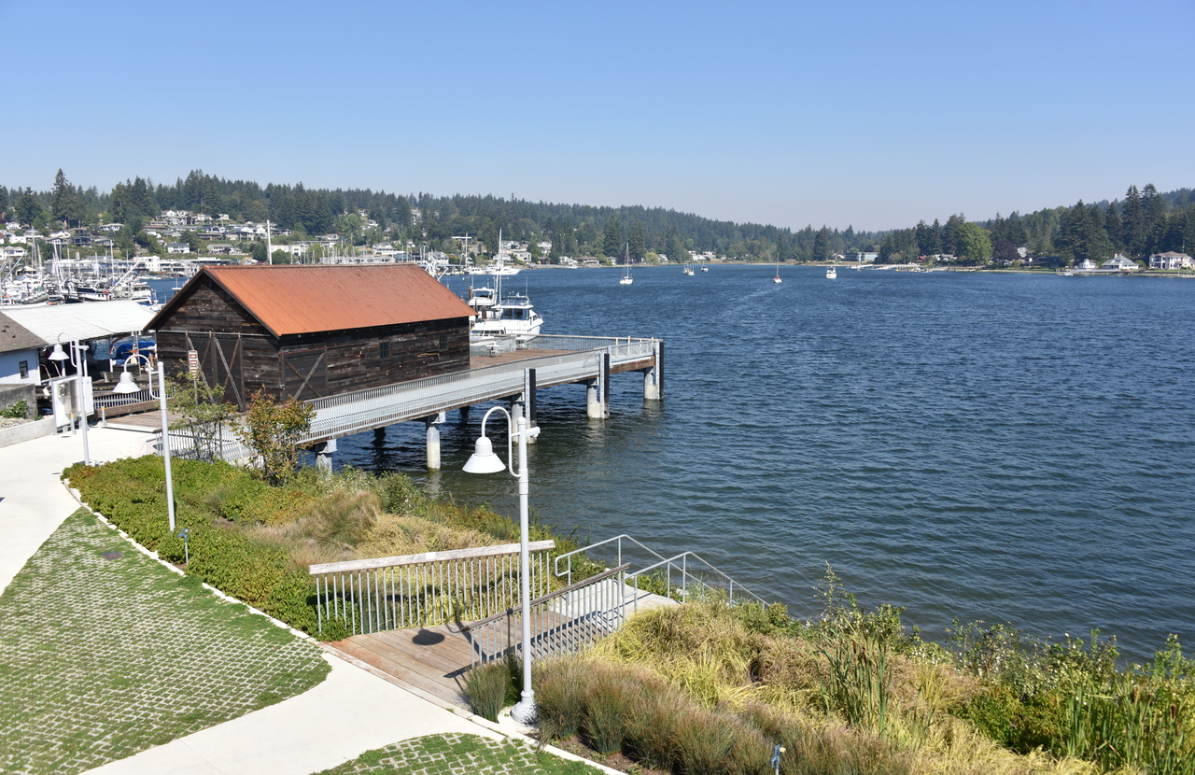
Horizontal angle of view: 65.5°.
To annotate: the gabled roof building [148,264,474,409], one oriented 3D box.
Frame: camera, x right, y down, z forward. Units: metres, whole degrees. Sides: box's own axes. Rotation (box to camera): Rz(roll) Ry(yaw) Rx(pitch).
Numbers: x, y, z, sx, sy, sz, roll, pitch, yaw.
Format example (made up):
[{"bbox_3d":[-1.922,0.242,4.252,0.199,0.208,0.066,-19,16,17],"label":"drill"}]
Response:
[{"bbox_3d":[-12.328,-2.691,42.418,7.650,5.750,13.100,4,9,27],"label":"gabled roof building"}]

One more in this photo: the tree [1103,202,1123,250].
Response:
[{"bbox_3d":[238.044,-72.980,428.350,7.989,23.973,7.989,4,9,29],"label":"tree"}]

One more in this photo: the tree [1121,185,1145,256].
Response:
[{"bbox_3d":[247.499,-76.057,427.742,10.365,32.803,10.365,4,9,29],"label":"tree"}]

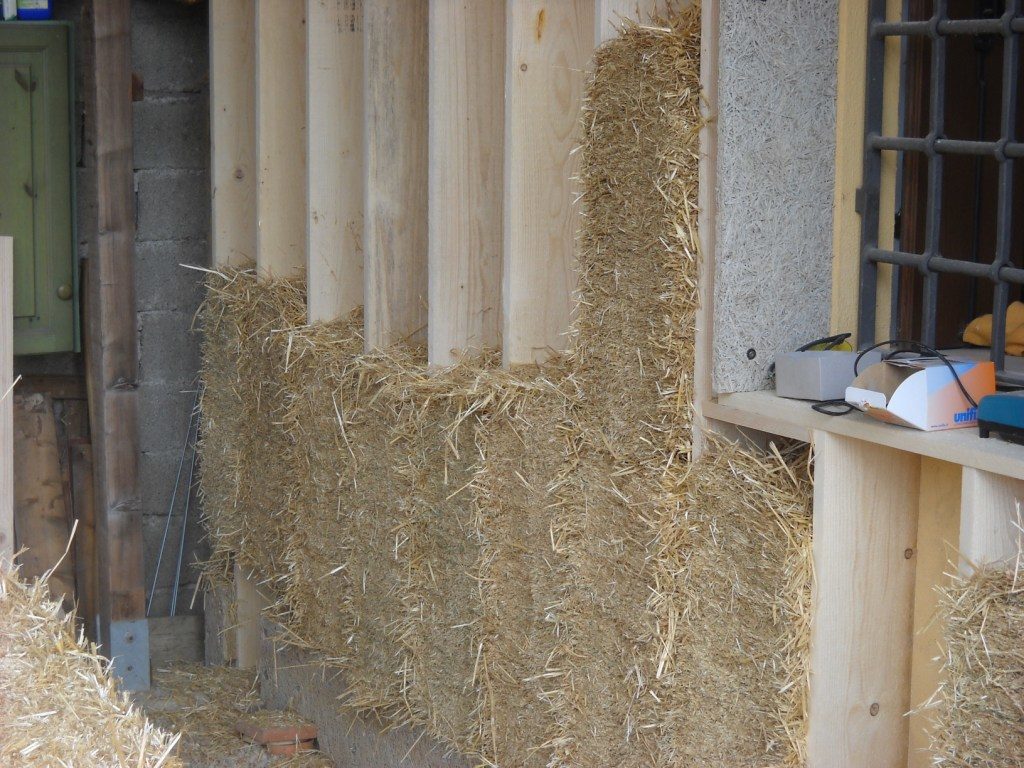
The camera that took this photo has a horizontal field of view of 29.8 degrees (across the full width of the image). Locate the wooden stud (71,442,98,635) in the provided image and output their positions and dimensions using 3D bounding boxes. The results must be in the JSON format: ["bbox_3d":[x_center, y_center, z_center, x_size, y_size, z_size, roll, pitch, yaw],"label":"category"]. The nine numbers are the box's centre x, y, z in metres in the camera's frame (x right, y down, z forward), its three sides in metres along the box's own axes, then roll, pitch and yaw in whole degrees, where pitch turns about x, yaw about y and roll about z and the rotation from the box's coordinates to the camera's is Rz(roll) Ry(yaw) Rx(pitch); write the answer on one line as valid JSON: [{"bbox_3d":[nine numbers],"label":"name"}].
[{"bbox_3d":[-1.159,0.480,5.251,0.065,0.640,0.045,-4,6,-30],"label":"wooden stud"}]

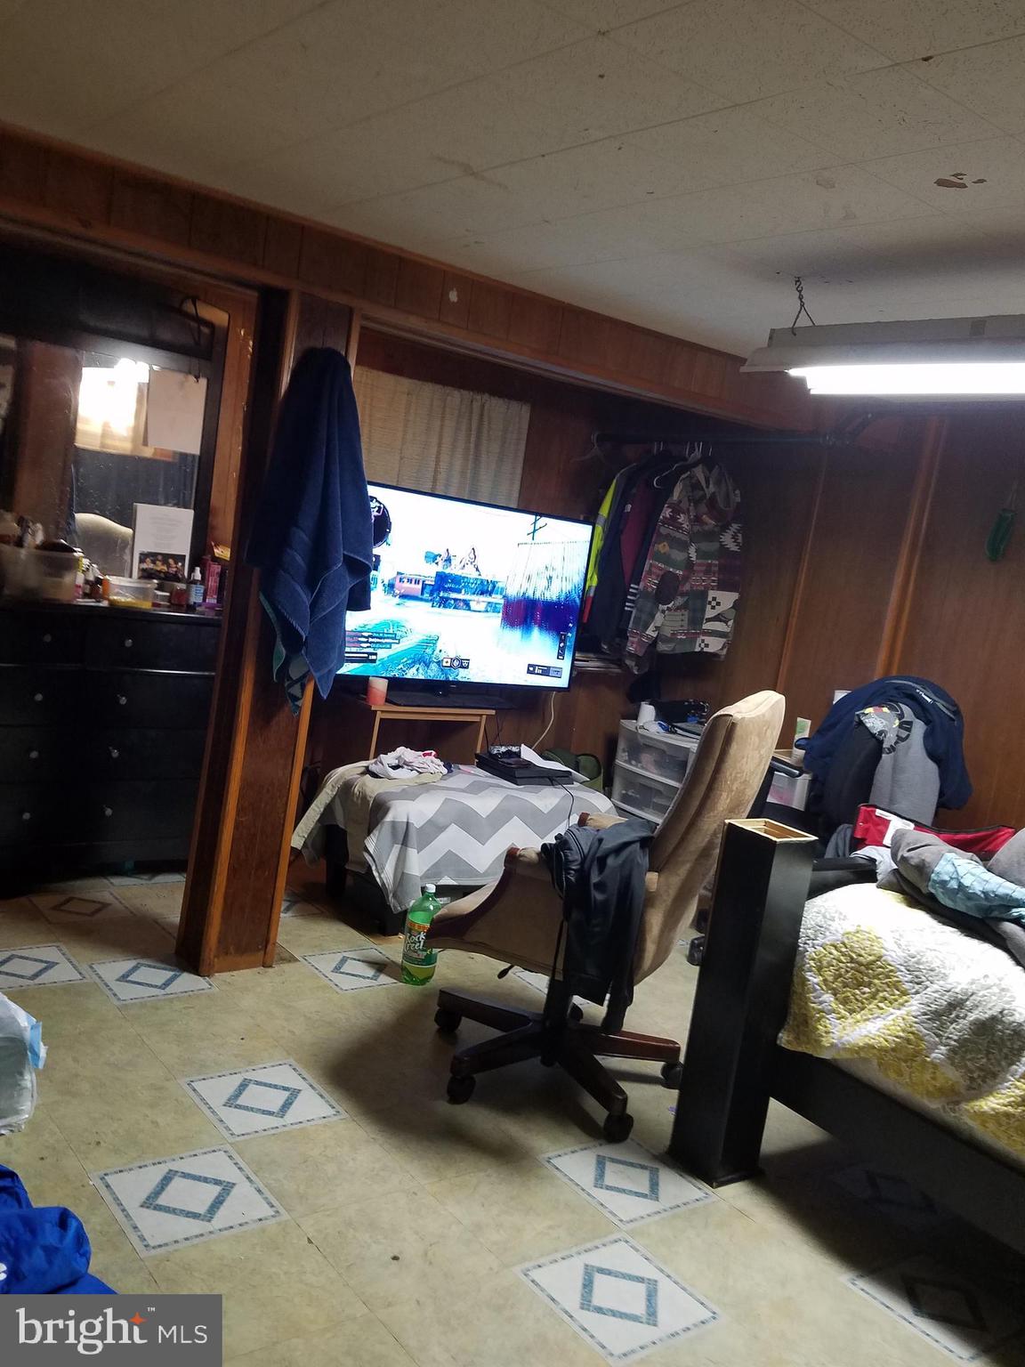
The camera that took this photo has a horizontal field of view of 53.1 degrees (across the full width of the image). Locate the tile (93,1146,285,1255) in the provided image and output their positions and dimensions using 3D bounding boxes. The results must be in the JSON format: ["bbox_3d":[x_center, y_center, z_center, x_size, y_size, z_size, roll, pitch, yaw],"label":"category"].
[{"bbox_3d":[-0.653,1.041,2.083,0.290,0.010,0.290,5,7,-39],"label":"tile"}]

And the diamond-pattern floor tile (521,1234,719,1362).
[{"bbox_3d":[0.206,1.185,2.006,0.290,0.010,0.290,5,7,-39],"label":"diamond-pattern floor tile"}]

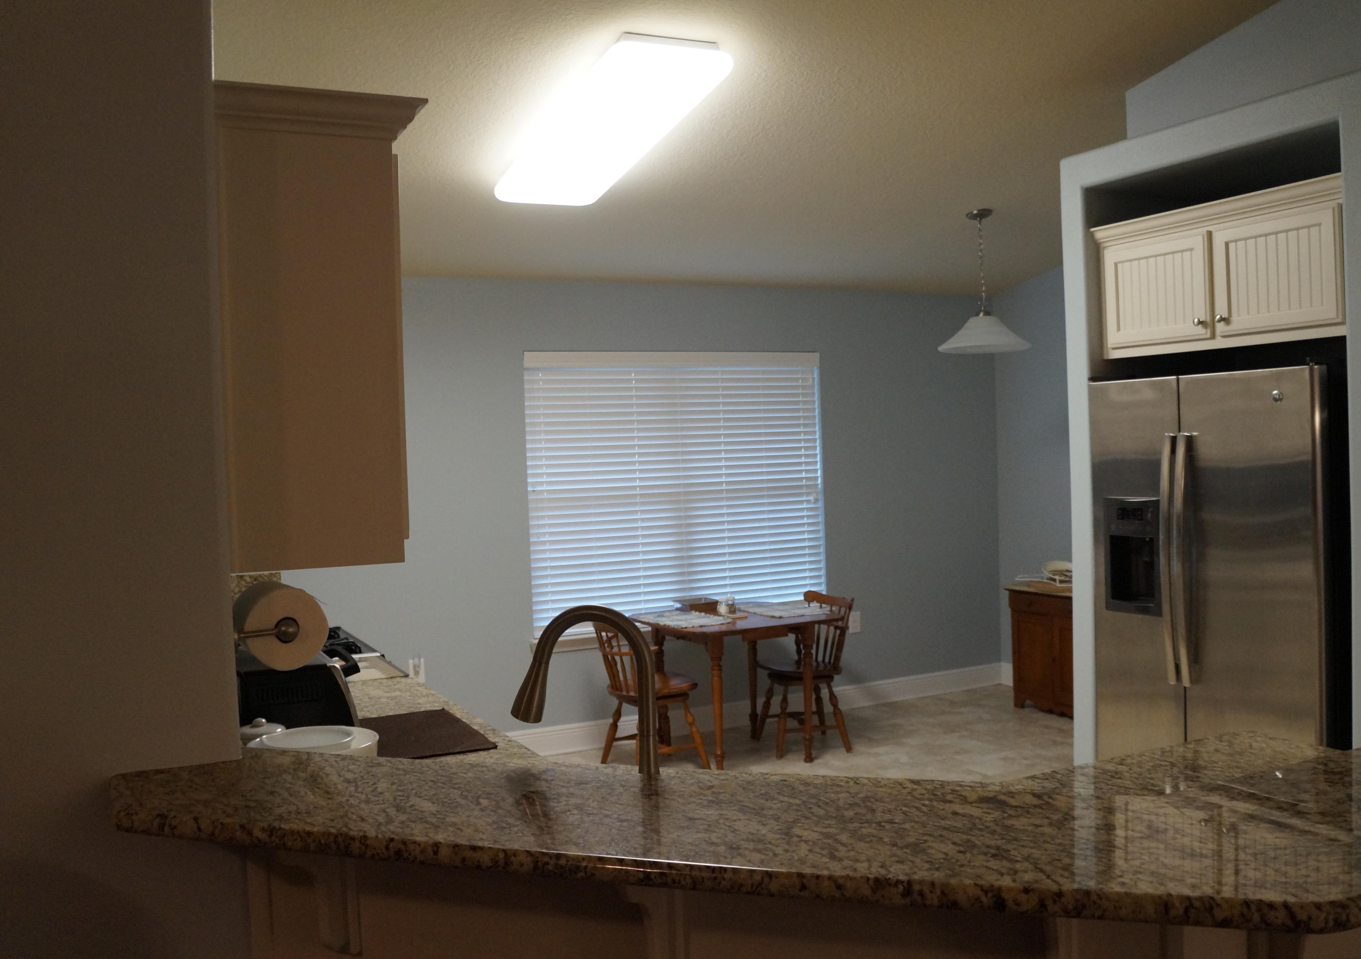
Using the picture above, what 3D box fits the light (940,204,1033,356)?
[{"bbox_3d":[1.429,-0.948,5.308,0.442,0.656,0.442,-2,2,0],"label":"light"}]

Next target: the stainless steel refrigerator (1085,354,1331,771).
[{"bbox_3d":[2.073,0.508,3.984,0.820,1.768,0.890,-3,2,-27],"label":"stainless steel refrigerator"}]

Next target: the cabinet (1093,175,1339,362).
[{"bbox_3d":[2.033,-0.692,3.893,0.620,0.479,0.950,-3,2,-27],"label":"cabinet"}]

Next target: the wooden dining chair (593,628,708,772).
[{"bbox_3d":[-0.151,1.056,5.566,0.483,0.749,0.470,-3,2,-27],"label":"wooden dining chair"}]

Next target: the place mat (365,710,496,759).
[{"bbox_3d":[-0.668,0.605,2.662,0.340,0.007,0.449,-3,2,-27],"label":"place mat"}]

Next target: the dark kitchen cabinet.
[{"bbox_3d":[2.227,0.978,6.311,0.403,0.705,0.676,-3,2,-27],"label":"dark kitchen cabinet"}]

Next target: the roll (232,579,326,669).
[{"bbox_3d":[-0.780,0.270,2.164,0.152,0.152,0.270,-3,2,-27],"label":"roll"}]

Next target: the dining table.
[{"bbox_3d":[0.320,1.055,5.770,0.926,0.707,0.749,-3,2,-27],"label":"dining table"}]

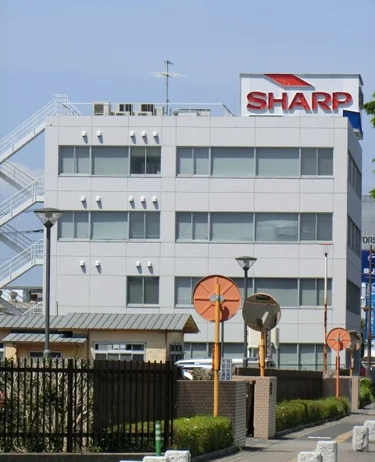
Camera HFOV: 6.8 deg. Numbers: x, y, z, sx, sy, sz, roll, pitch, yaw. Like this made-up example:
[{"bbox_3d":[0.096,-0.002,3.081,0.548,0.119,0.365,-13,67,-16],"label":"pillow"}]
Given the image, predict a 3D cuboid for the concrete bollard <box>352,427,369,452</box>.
[{"bbox_3d":[3.654,4.426,67.200,0.300,0.510,0.300,0,-3,5],"label":"concrete bollard"}]

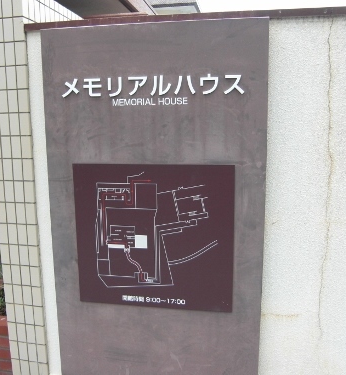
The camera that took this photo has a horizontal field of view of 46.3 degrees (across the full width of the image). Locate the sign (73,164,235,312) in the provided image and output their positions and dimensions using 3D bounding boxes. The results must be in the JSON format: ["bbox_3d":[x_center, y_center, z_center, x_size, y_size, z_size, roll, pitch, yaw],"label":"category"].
[{"bbox_3d":[-0.091,0.218,1.759,0.700,0.640,0.020,1,10,10],"label":"sign"}]

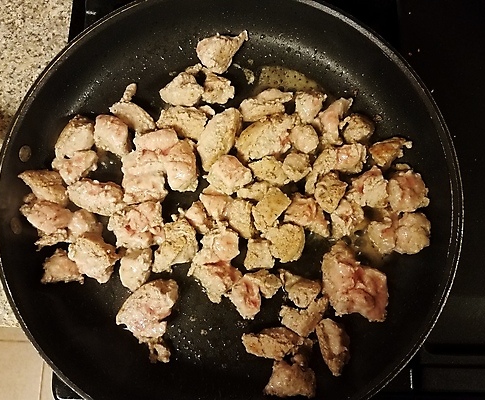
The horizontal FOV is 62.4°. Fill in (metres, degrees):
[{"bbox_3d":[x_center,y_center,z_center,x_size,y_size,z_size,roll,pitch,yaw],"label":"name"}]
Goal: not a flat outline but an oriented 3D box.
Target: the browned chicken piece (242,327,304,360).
[{"bbox_3d":[0.022,0.102,0.285,0.041,0.019,0.019,9,81,3],"label":"browned chicken piece"}]

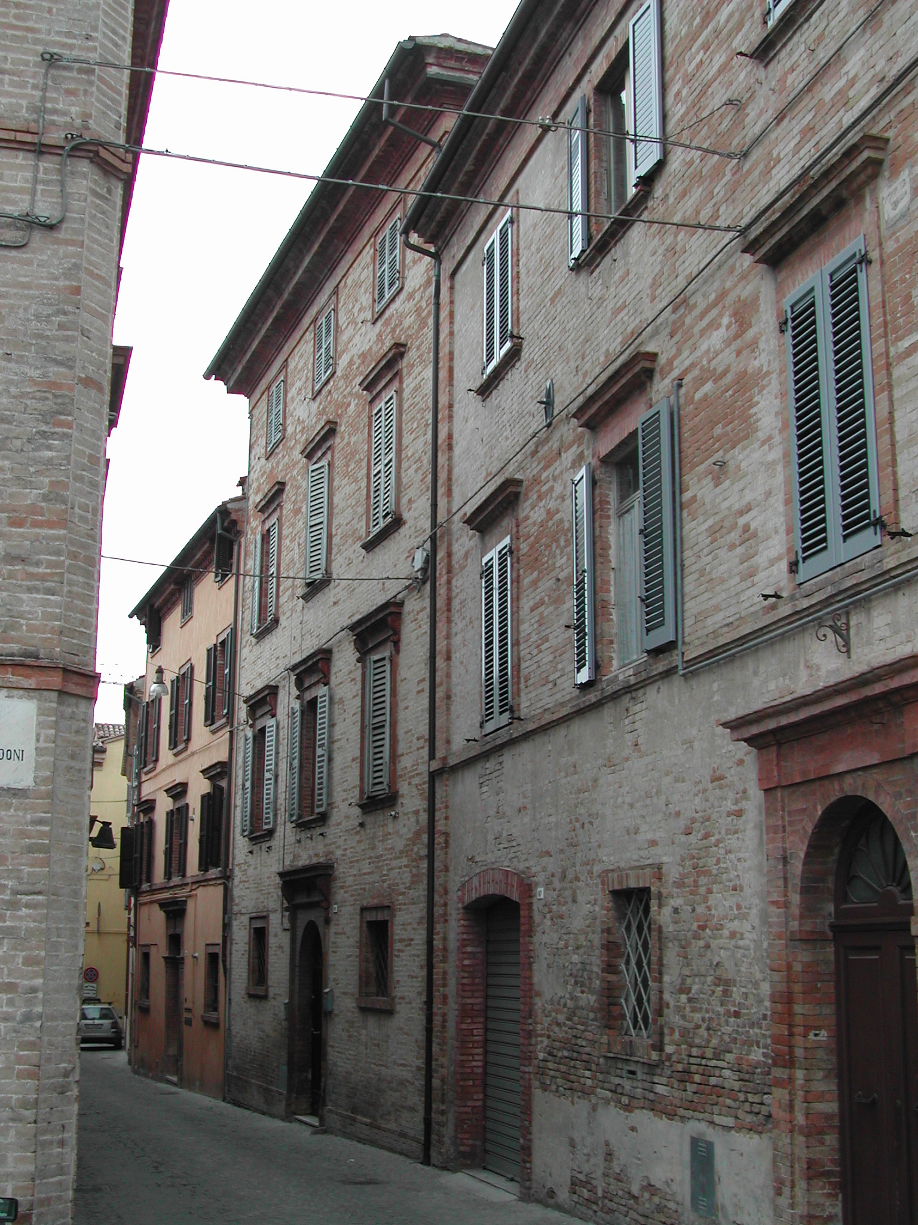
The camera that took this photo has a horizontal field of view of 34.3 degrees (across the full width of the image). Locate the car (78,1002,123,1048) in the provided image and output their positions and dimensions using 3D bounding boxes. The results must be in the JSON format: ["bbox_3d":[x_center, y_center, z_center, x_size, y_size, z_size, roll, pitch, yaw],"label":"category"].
[{"bbox_3d":[-12.582,14.313,51.722,1.720,1.500,4.300,3,-13,-11],"label":"car"}]

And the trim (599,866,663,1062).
[{"bbox_3d":[1.422,2.819,11.951,0.140,1.479,1.222,4,-14,-16],"label":"trim"}]

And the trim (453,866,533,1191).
[{"bbox_3d":[0.464,4.198,15.167,0.260,3.123,2.493,4,-14,-16],"label":"trim"}]

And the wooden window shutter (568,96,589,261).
[{"bbox_3d":[1.148,-4.142,14.355,0.055,1.610,0.485,3,-13,-9],"label":"wooden window shutter"}]

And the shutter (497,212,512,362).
[{"bbox_3d":[0.528,-3.628,16.524,0.055,1.639,0.485,4,-14,-16],"label":"shutter"}]

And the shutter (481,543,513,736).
[{"bbox_3d":[0.426,0.264,15.855,0.055,1.998,0.965,4,-14,-16],"label":"shutter"}]

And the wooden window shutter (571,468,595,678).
[{"bbox_3d":[1.124,-0.322,13.435,0.055,1.959,0.485,3,-13,-9],"label":"wooden window shutter"}]

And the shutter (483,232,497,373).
[{"bbox_3d":[0.389,-3.514,16.974,0.055,1.639,0.485,4,-14,-16],"label":"shutter"}]

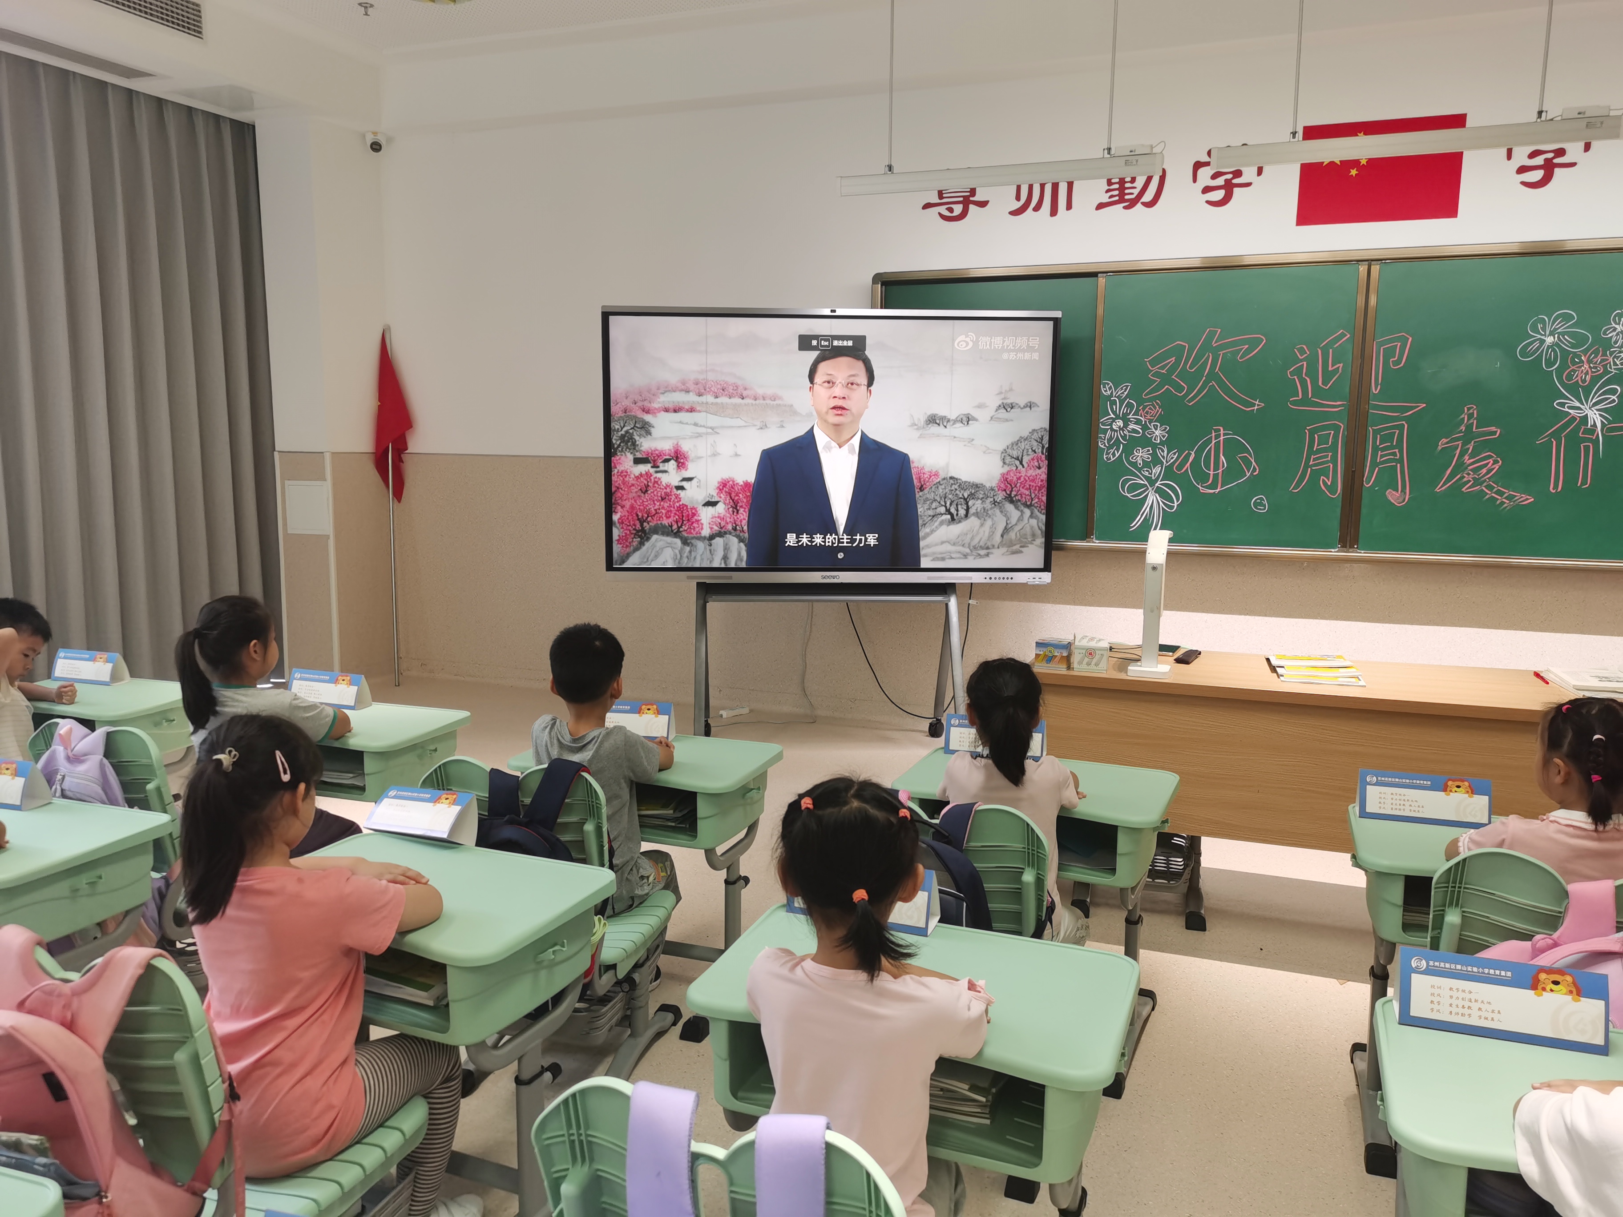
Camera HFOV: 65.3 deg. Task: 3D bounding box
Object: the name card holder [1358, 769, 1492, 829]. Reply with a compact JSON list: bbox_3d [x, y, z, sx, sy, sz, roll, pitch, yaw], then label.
[{"bbox_3d":[1.273,0.391,2.634,0.245,0.094,0.090,4,8,23],"label":"name card holder"}]

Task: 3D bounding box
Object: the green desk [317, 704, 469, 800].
[{"bbox_3d":[-1.335,0.618,3.622,0.620,0.610,0.460,3,8,19],"label":"green desk"}]

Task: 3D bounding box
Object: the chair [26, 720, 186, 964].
[{"bbox_3d":[-1.492,0.603,3.001,0.450,0.730,0.440,4,8,23],"label":"chair"}]

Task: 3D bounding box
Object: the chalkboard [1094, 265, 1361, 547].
[{"bbox_3d":[1.714,-0.835,5.323,1.026,1.152,0.040,4,8,23],"label":"chalkboard"}]

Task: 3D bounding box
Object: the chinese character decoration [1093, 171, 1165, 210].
[{"bbox_3d":[1.379,-1.859,5.489,0.300,0.262,0.020,4,8,22],"label":"chinese character decoration"}]

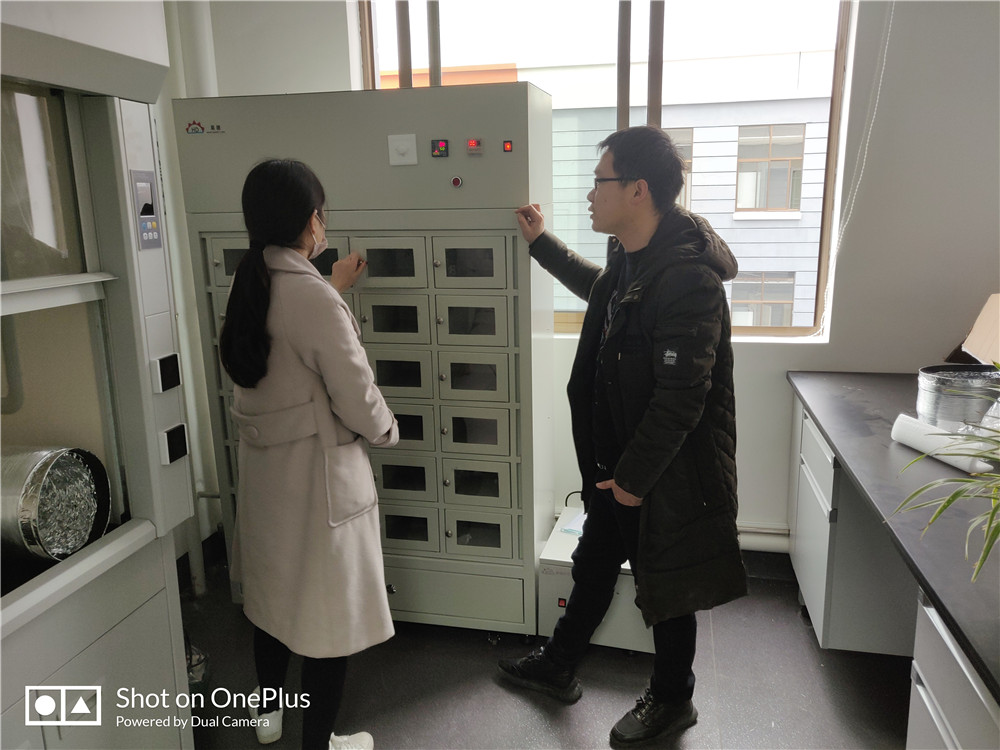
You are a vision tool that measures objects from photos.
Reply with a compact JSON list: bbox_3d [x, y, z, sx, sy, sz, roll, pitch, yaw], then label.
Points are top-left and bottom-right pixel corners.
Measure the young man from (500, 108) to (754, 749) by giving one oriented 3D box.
[{"bbox_3d":[0.347,0.189,2.055,0.670,1.690,0.550,-4,14,-9],"label":"young man"}]

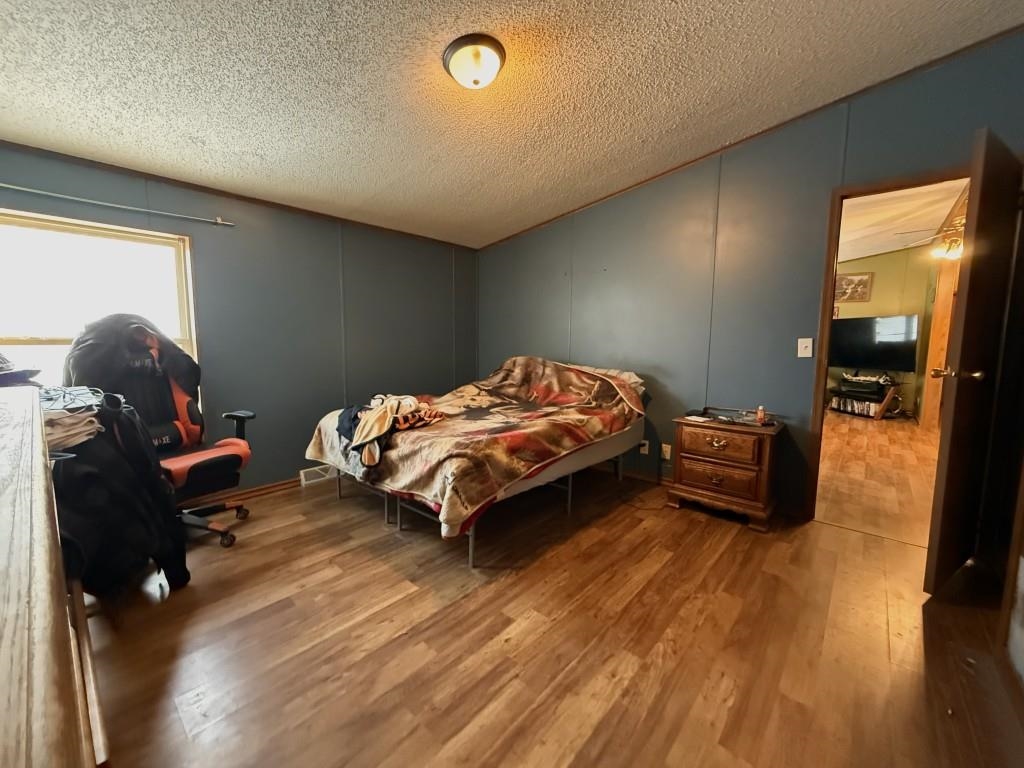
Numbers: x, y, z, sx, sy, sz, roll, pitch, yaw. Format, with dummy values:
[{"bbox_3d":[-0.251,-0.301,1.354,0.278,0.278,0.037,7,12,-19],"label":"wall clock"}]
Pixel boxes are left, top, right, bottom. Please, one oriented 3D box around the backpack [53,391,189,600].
[{"bbox_3d":[-1.622,0.434,1.720,0.320,0.750,0.400,6,8,42],"label":"backpack"}]

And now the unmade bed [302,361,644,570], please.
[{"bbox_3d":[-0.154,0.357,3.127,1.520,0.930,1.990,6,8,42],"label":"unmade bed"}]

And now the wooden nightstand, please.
[{"bbox_3d":[1.468,0.567,2.847,0.615,0.615,0.390,6,8,42],"label":"wooden nightstand"}]

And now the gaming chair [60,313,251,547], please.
[{"bbox_3d":[-1.937,0.264,2.334,0.690,1.280,0.670,3,7,28],"label":"gaming chair"}]

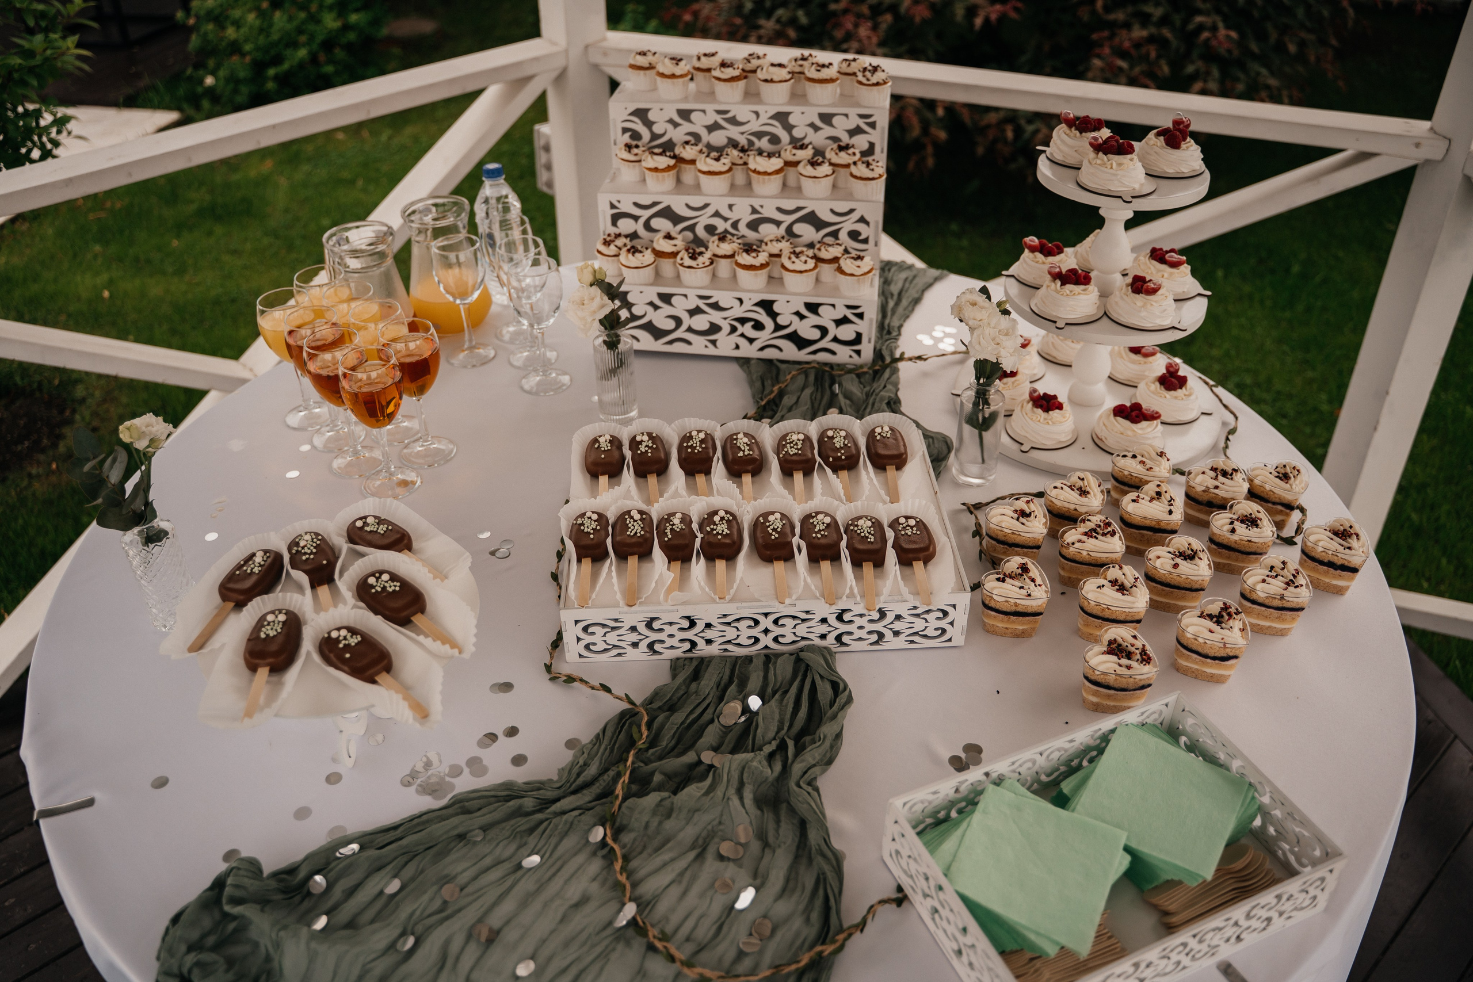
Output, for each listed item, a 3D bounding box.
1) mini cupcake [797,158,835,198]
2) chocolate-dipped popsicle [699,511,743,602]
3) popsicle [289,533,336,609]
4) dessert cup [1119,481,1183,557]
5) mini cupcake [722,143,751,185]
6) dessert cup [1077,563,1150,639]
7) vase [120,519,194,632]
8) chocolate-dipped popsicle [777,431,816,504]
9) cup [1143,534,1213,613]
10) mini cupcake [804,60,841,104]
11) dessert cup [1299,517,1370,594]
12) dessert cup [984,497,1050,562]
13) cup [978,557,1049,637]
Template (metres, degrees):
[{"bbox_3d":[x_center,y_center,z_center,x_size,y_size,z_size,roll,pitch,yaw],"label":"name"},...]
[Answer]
[{"bbox_3d":[0.121,-0.476,1.739,0.057,0.051,0.057,0,35,0],"label":"mini cupcake"},{"bbox_3d":[-0.017,0.065,1.218,0.046,0.023,0.145,-1,35,0],"label":"chocolate-dipped popsicle"},{"bbox_3d":[-0.433,0.086,1.187,0.046,0.020,0.155,-17,38,-22],"label":"popsicle"},{"bbox_3d":[0.465,0.037,1.271,0.066,0.062,0.067,-19,39,-24],"label":"dessert cup"},{"bbox_3d":[0.006,-0.478,1.665,0.052,0.055,0.052,3,36,6],"label":"mini cupcake"},{"bbox_3d":[0.384,0.120,1.155,0.066,0.062,0.067,-23,41,-29],"label":"dessert cup"},{"bbox_3d":[-0.585,0.088,1.172,0.056,0.112,0.056,0,35,0],"label":"vase"},{"bbox_3d":[0.074,-0.029,1.367,0.046,0.020,0.155,0,35,0],"label":"chocolate-dipped popsicle"},{"bbox_3d":[0.474,0.095,1.219,0.073,0.060,0.069,-24,42,-28],"label":"cup"},{"bbox_3d":[0.127,-0.607,1.695,0.054,0.055,0.054,5,36,8],"label":"mini cupcake"},{"bbox_3d":[0.653,0.075,1.243,0.076,0.061,0.070,-18,38,-24],"label":"dessert cup"},{"bbox_3d":[0.319,0.038,1.278,0.071,0.062,0.068,-27,42,-31],"label":"dessert cup"},{"bbox_3d":[0.316,0.126,1.282,0.077,0.063,0.072,-30,45,-34],"label":"cup"}]

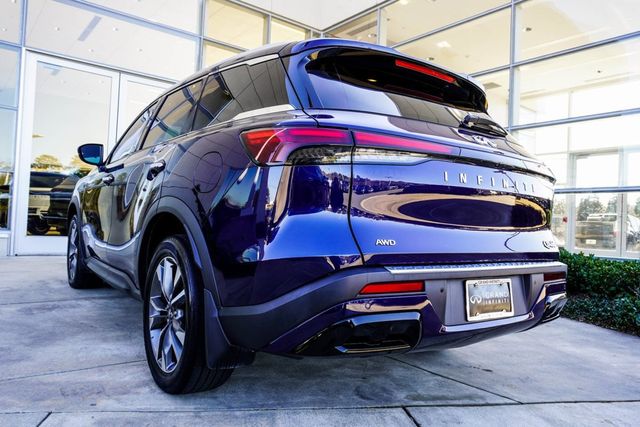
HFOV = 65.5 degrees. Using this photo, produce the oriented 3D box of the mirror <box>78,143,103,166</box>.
[{"bbox_3d":[-1.776,-0.454,3.875,0.210,0.175,0.140,2,1,-26],"label":"mirror"}]

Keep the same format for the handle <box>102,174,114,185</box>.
[{"bbox_3d":[-1.444,-0.233,3.422,0.055,0.055,0.230,2,1,-34],"label":"handle"}]

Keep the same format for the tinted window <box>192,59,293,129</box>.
[{"bbox_3d":[-0.376,-0.560,2.274,0.100,0.335,0.870,18,-9,-40],"label":"tinted window"}]

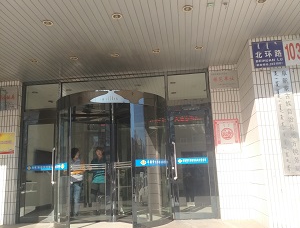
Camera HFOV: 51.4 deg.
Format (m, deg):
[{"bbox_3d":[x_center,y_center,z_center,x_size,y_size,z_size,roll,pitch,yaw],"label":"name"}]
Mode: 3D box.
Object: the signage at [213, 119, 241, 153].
[{"bbox_3d":[1.625,0.463,6.535,0.504,0.708,0.030,-4,-11,6],"label":"signage"}]

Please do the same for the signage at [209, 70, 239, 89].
[{"bbox_3d":[1.610,-0.756,6.769,0.589,0.393,0.040,-4,-11,6],"label":"signage"}]

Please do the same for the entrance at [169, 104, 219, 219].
[{"bbox_3d":[0.897,0.961,6.540,0.941,2.396,0.100,-4,-11,6],"label":"entrance"}]

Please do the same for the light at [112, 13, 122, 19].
[{"bbox_3d":[-0.492,-1.447,4.618,0.145,0.050,0.145,-4,-11,6],"label":"light"}]

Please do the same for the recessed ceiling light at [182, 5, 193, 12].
[{"bbox_3d":[0.543,-1.515,4.487,0.145,0.050,0.145,-4,-11,6],"label":"recessed ceiling light"}]

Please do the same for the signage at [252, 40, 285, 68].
[{"bbox_3d":[2.075,-1.056,5.456,0.517,0.475,0.030,-4,-11,6],"label":"signage"}]

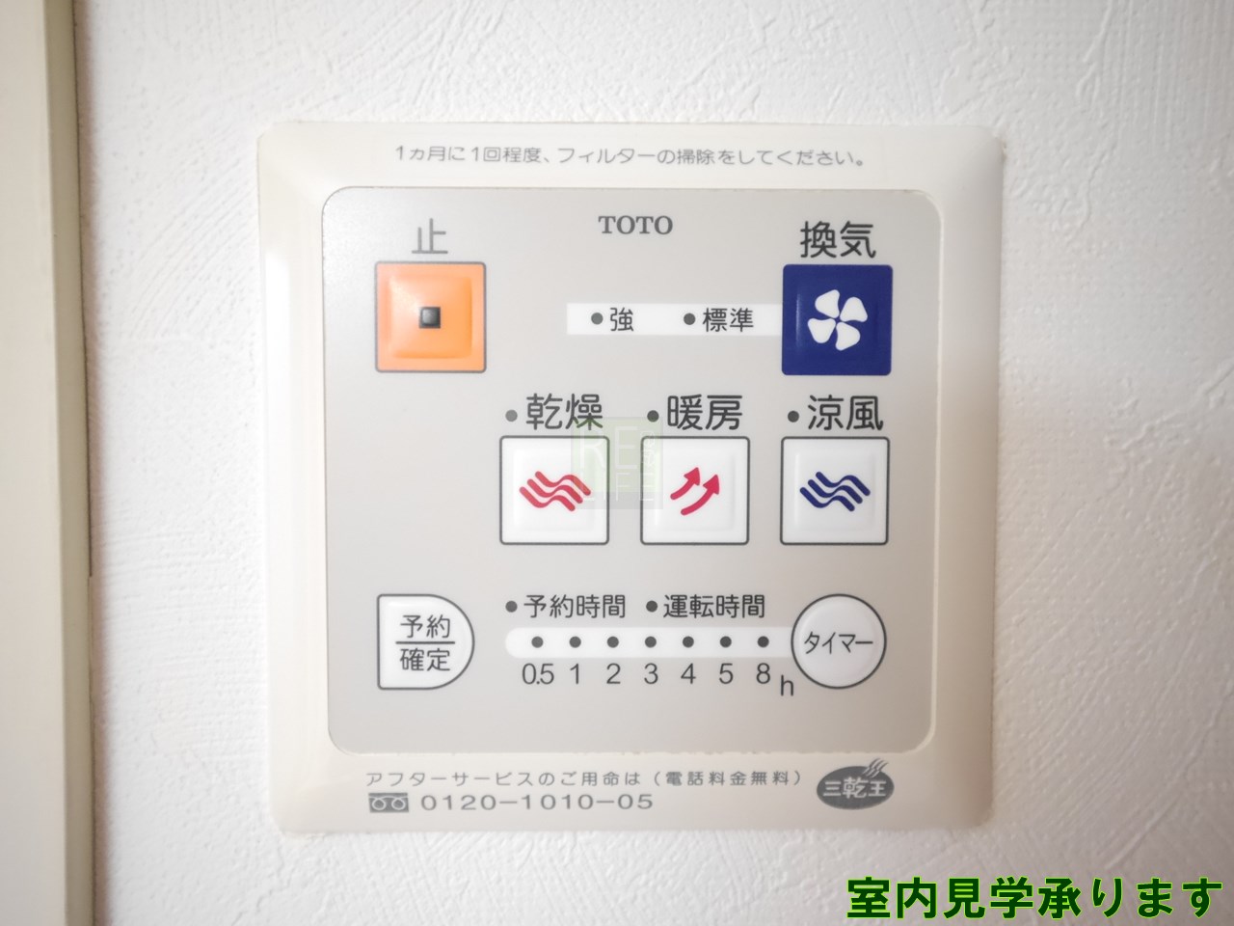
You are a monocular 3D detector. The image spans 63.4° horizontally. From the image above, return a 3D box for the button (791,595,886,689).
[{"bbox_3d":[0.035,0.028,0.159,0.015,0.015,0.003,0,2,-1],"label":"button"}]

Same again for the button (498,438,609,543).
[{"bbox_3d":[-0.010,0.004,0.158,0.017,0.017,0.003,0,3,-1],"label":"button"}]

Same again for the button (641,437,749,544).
[{"bbox_3d":[0.012,0.004,0.158,0.017,0.017,0.003,0,3,-1],"label":"button"}]

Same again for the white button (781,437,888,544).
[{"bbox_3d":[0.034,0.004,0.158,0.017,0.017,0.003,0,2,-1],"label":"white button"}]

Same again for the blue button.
[{"bbox_3d":[0.035,-0.022,0.157,0.018,0.018,0.003,0,2,-1],"label":"blue button"}]

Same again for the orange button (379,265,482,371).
[{"bbox_3d":[-0.029,-0.023,0.156,0.017,0.017,0.003,0,2,-1],"label":"orange button"}]

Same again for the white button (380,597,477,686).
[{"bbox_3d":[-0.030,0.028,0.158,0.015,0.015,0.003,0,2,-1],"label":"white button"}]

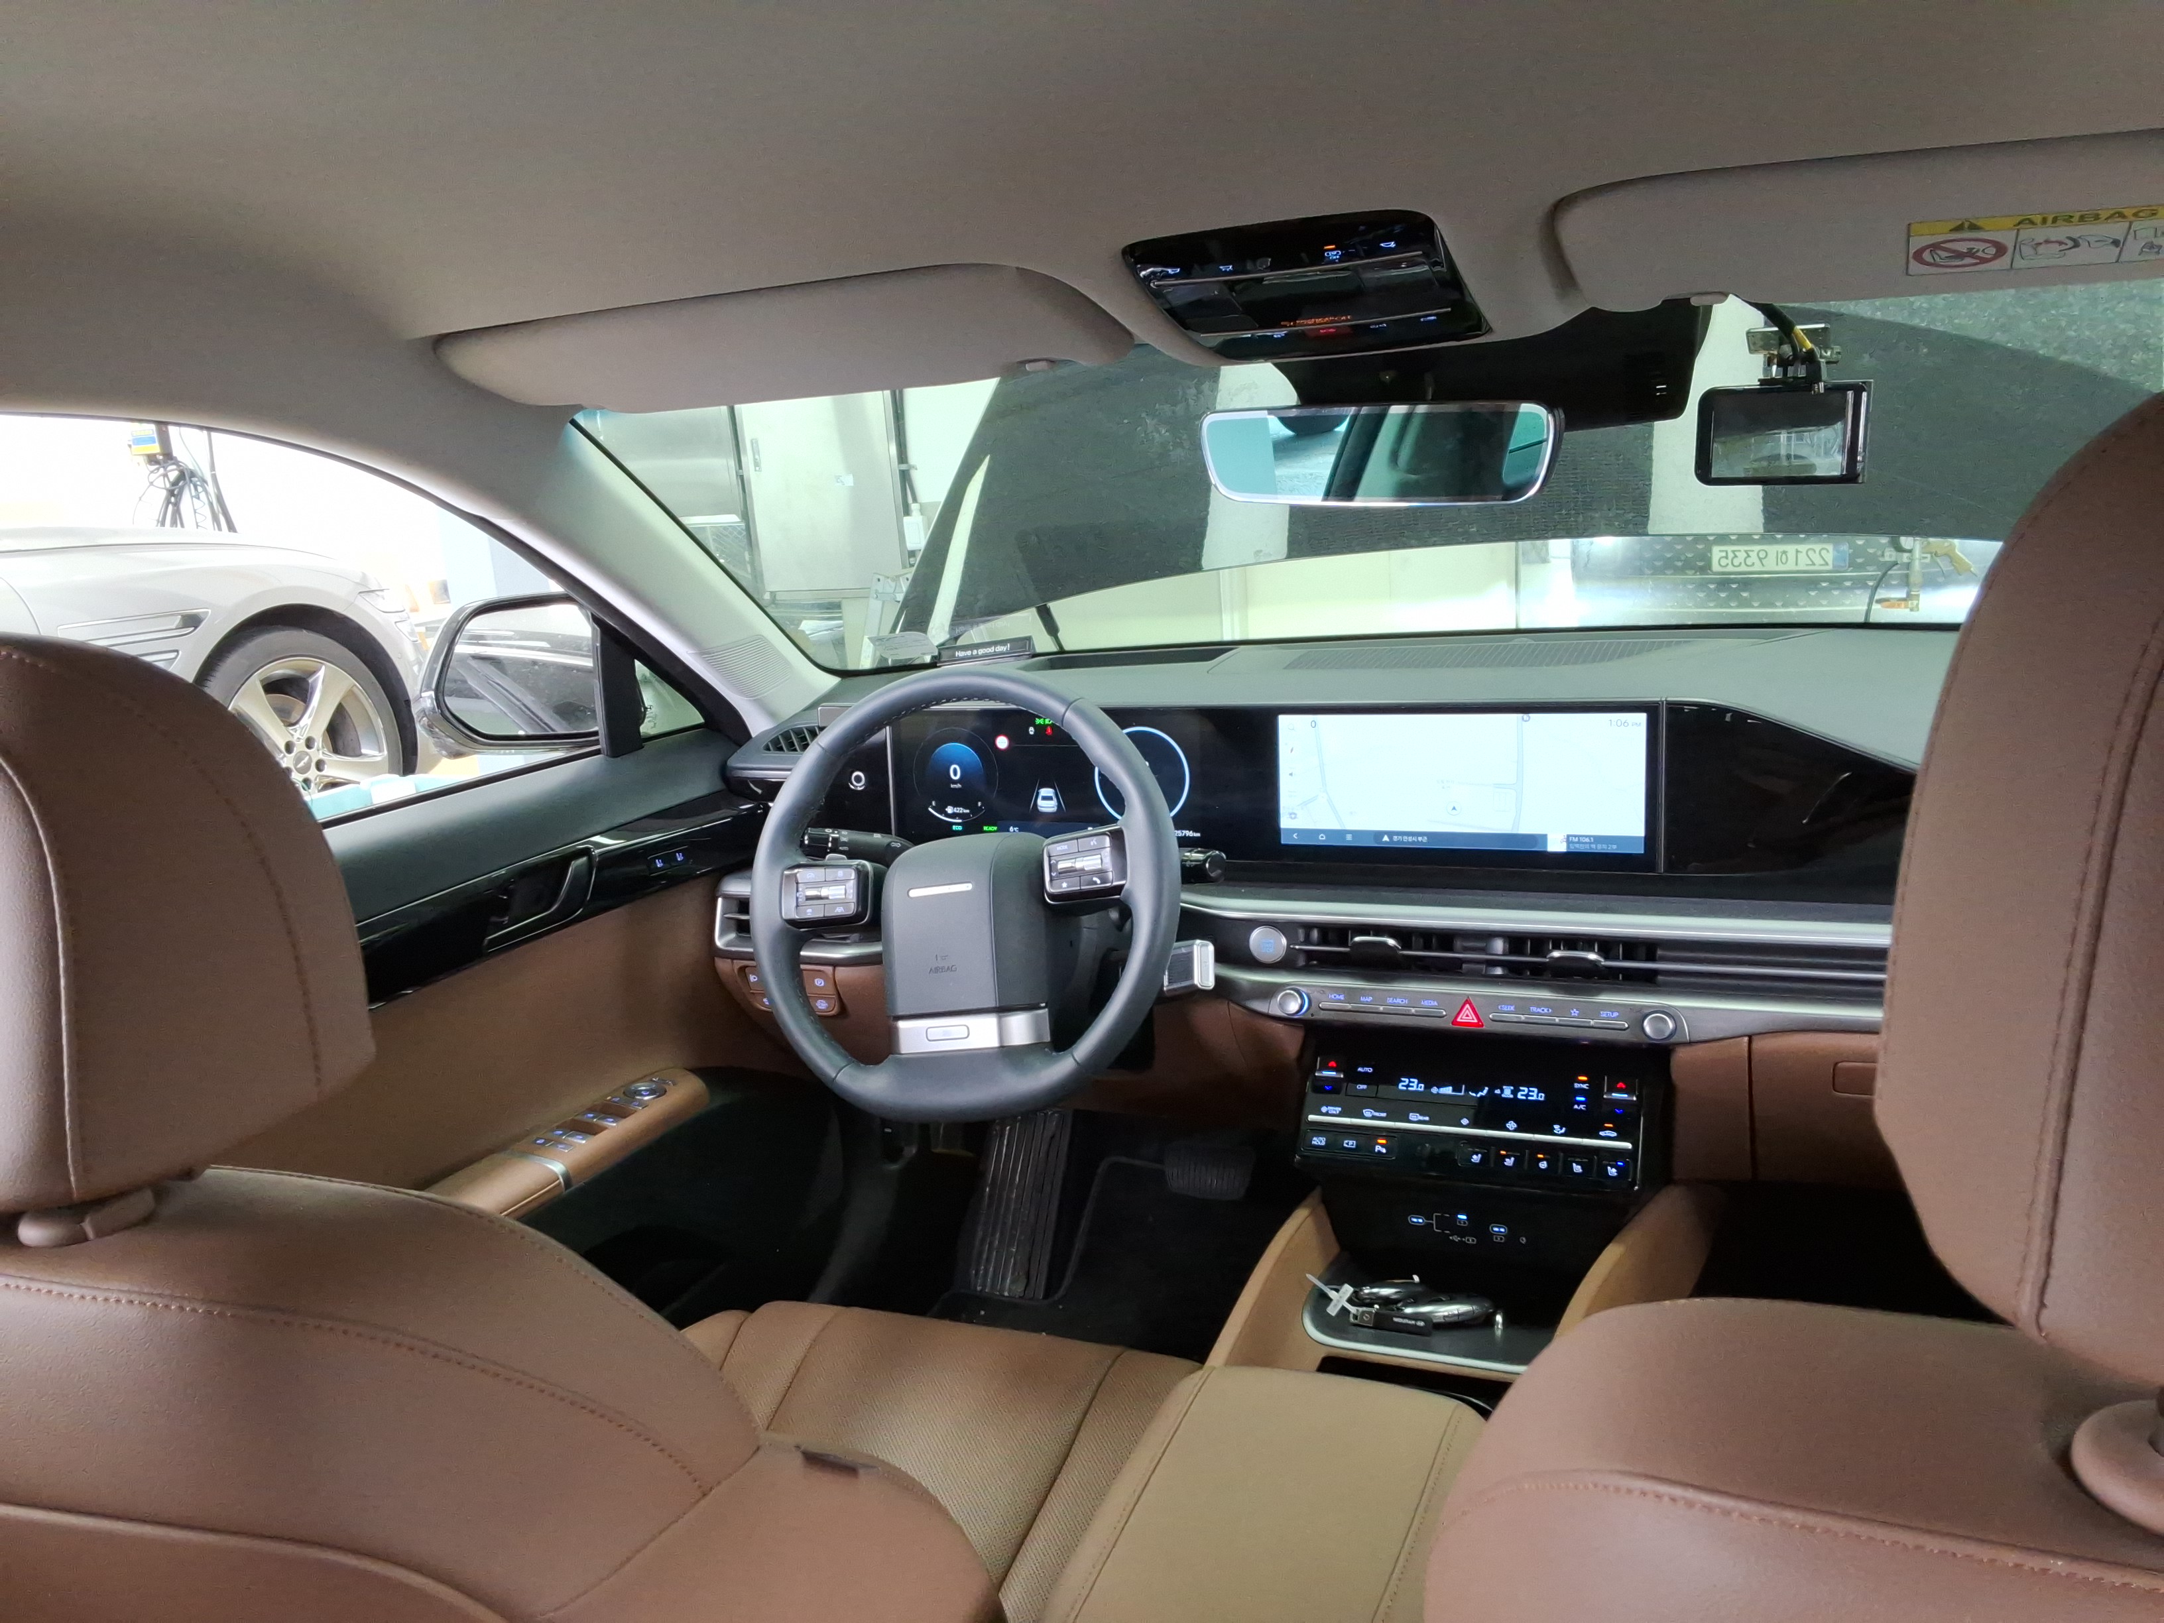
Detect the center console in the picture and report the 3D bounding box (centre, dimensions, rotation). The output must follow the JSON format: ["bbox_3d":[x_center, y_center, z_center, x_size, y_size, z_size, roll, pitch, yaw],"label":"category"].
[{"bbox_3d":[0.288,0.286,1.334,0.275,0.205,0.210,1,16,24],"label":"center console"}]

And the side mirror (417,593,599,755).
[{"bbox_3d":[-0.549,-0.155,1.807,0.240,0.165,0.130,-3,15,11],"label":"side mirror"}]

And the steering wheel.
[{"bbox_3d":[-0.095,0.063,1.394,0.370,0.365,0.110,-7,-11,23],"label":"steering wheel"}]

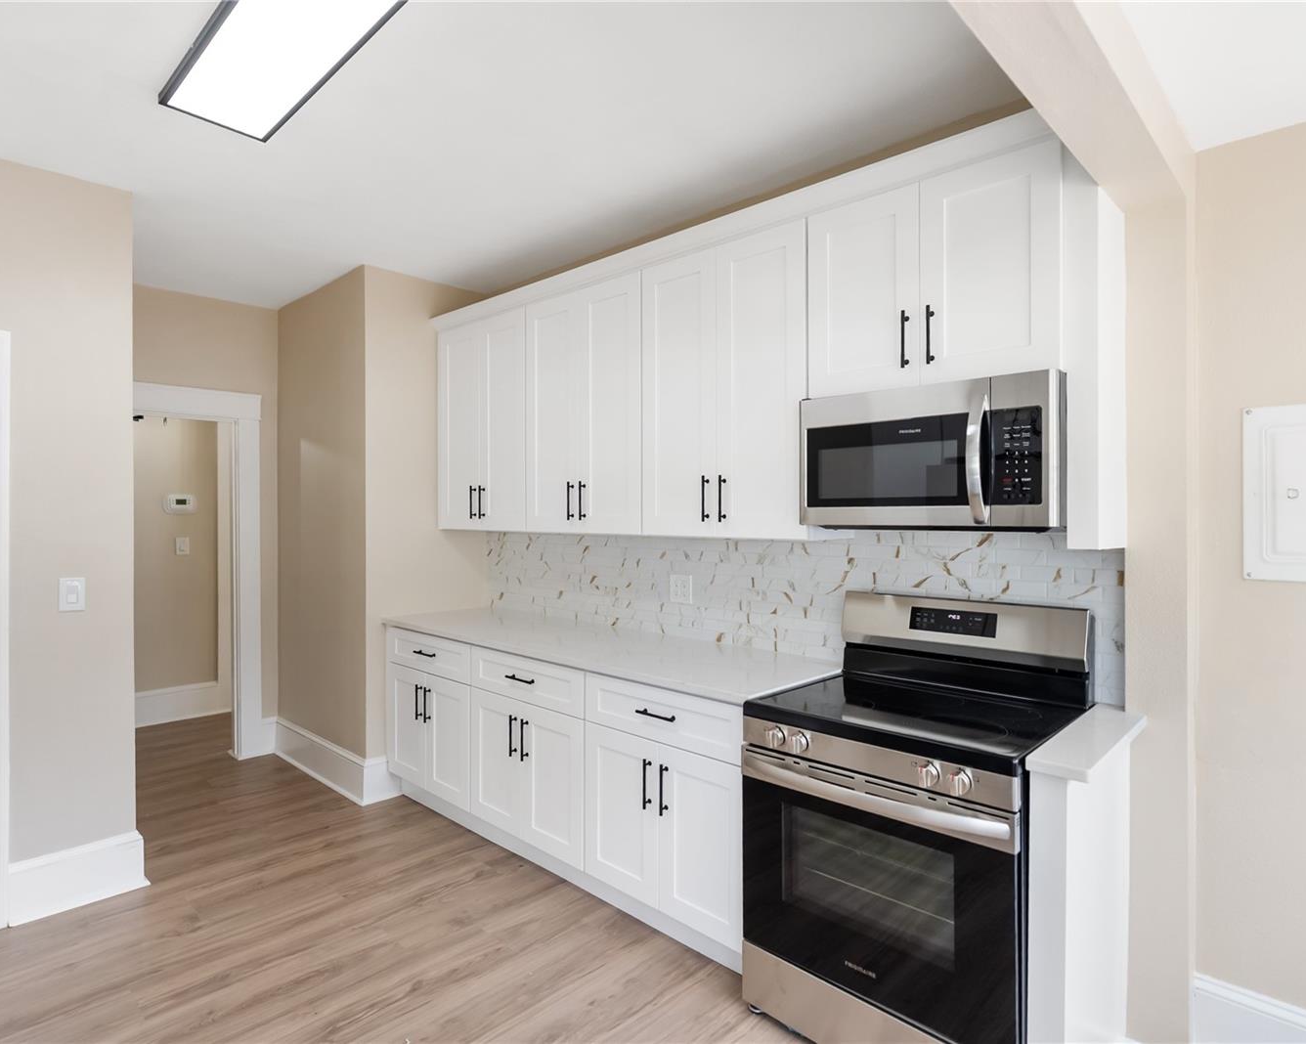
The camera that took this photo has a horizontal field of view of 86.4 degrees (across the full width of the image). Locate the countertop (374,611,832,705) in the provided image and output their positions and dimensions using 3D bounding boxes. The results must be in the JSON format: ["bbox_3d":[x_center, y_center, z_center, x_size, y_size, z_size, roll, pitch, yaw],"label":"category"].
[{"bbox_3d":[-0.340,0.541,3.093,2.288,0.030,0.645,1,1,42],"label":"countertop"}]

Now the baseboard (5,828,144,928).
[{"bbox_3d":[-2.159,1.337,2.635,0.033,0.214,0.413,1,1,42],"label":"baseboard"}]

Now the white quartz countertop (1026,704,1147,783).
[{"bbox_3d":[1.119,0.555,1.776,0.140,0.030,0.630,1,1,42],"label":"white quartz countertop"}]

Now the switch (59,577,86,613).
[{"bbox_3d":[-2.184,0.273,2.618,0.009,0.122,0.077,1,1,42],"label":"switch"}]

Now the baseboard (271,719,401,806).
[{"bbox_3d":[-1.831,1.325,3.977,1.179,0.217,0.210,1,1,42],"label":"baseboard"}]

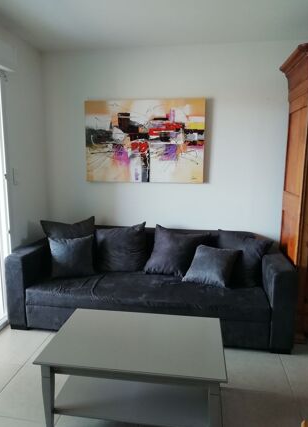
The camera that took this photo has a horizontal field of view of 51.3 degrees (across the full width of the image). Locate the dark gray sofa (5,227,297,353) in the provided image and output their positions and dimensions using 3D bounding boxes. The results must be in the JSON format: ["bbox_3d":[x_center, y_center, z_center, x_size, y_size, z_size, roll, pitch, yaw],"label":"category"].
[{"bbox_3d":[-0.027,0.572,2.916,2.310,0.780,0.870,2,9,8],"label":"dark gray sofa"}]

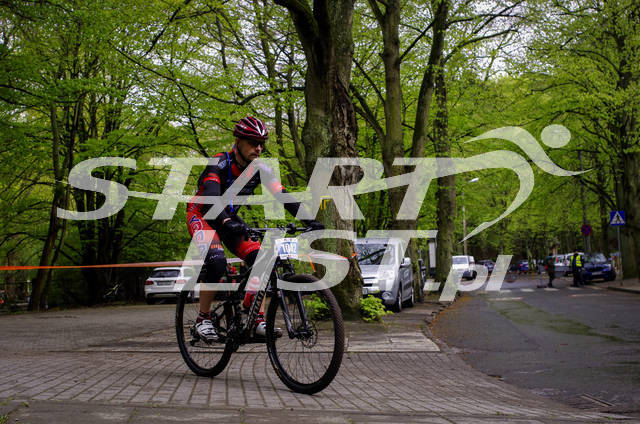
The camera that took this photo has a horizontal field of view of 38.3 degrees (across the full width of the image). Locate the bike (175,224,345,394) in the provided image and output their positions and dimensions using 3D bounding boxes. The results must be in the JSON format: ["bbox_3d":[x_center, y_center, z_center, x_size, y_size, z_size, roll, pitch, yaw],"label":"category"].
[{"bbox_3d":[-0.460,0.625,6.160,0.720,1.050,1.860,1,-3,-40],"label":"bike"}]

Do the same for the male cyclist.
[{"bbox_3d":[-0.505,0.125,6.190,0.740,1.530,0.920,1,-3,-40],"label":"male cyclist"}]

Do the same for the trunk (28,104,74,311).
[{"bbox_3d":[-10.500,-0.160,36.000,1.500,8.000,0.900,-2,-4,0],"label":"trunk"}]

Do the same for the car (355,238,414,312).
[{"bbox_3d":[1.340,1.620,23.750,1.830,1.810,4.380,-3,-4,12],"label":"car"}]

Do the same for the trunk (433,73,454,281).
[{"bbox_3d":[5.930,-1.500,44.000,0.800,10.400,0.800,-2,-4,0],"label":"trunk"}]

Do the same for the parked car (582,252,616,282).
[{"bbox_3d":[14.720,2.950,48.900,1.800,1.480,4.450,-4,-4,20],"label":"parked car"}]

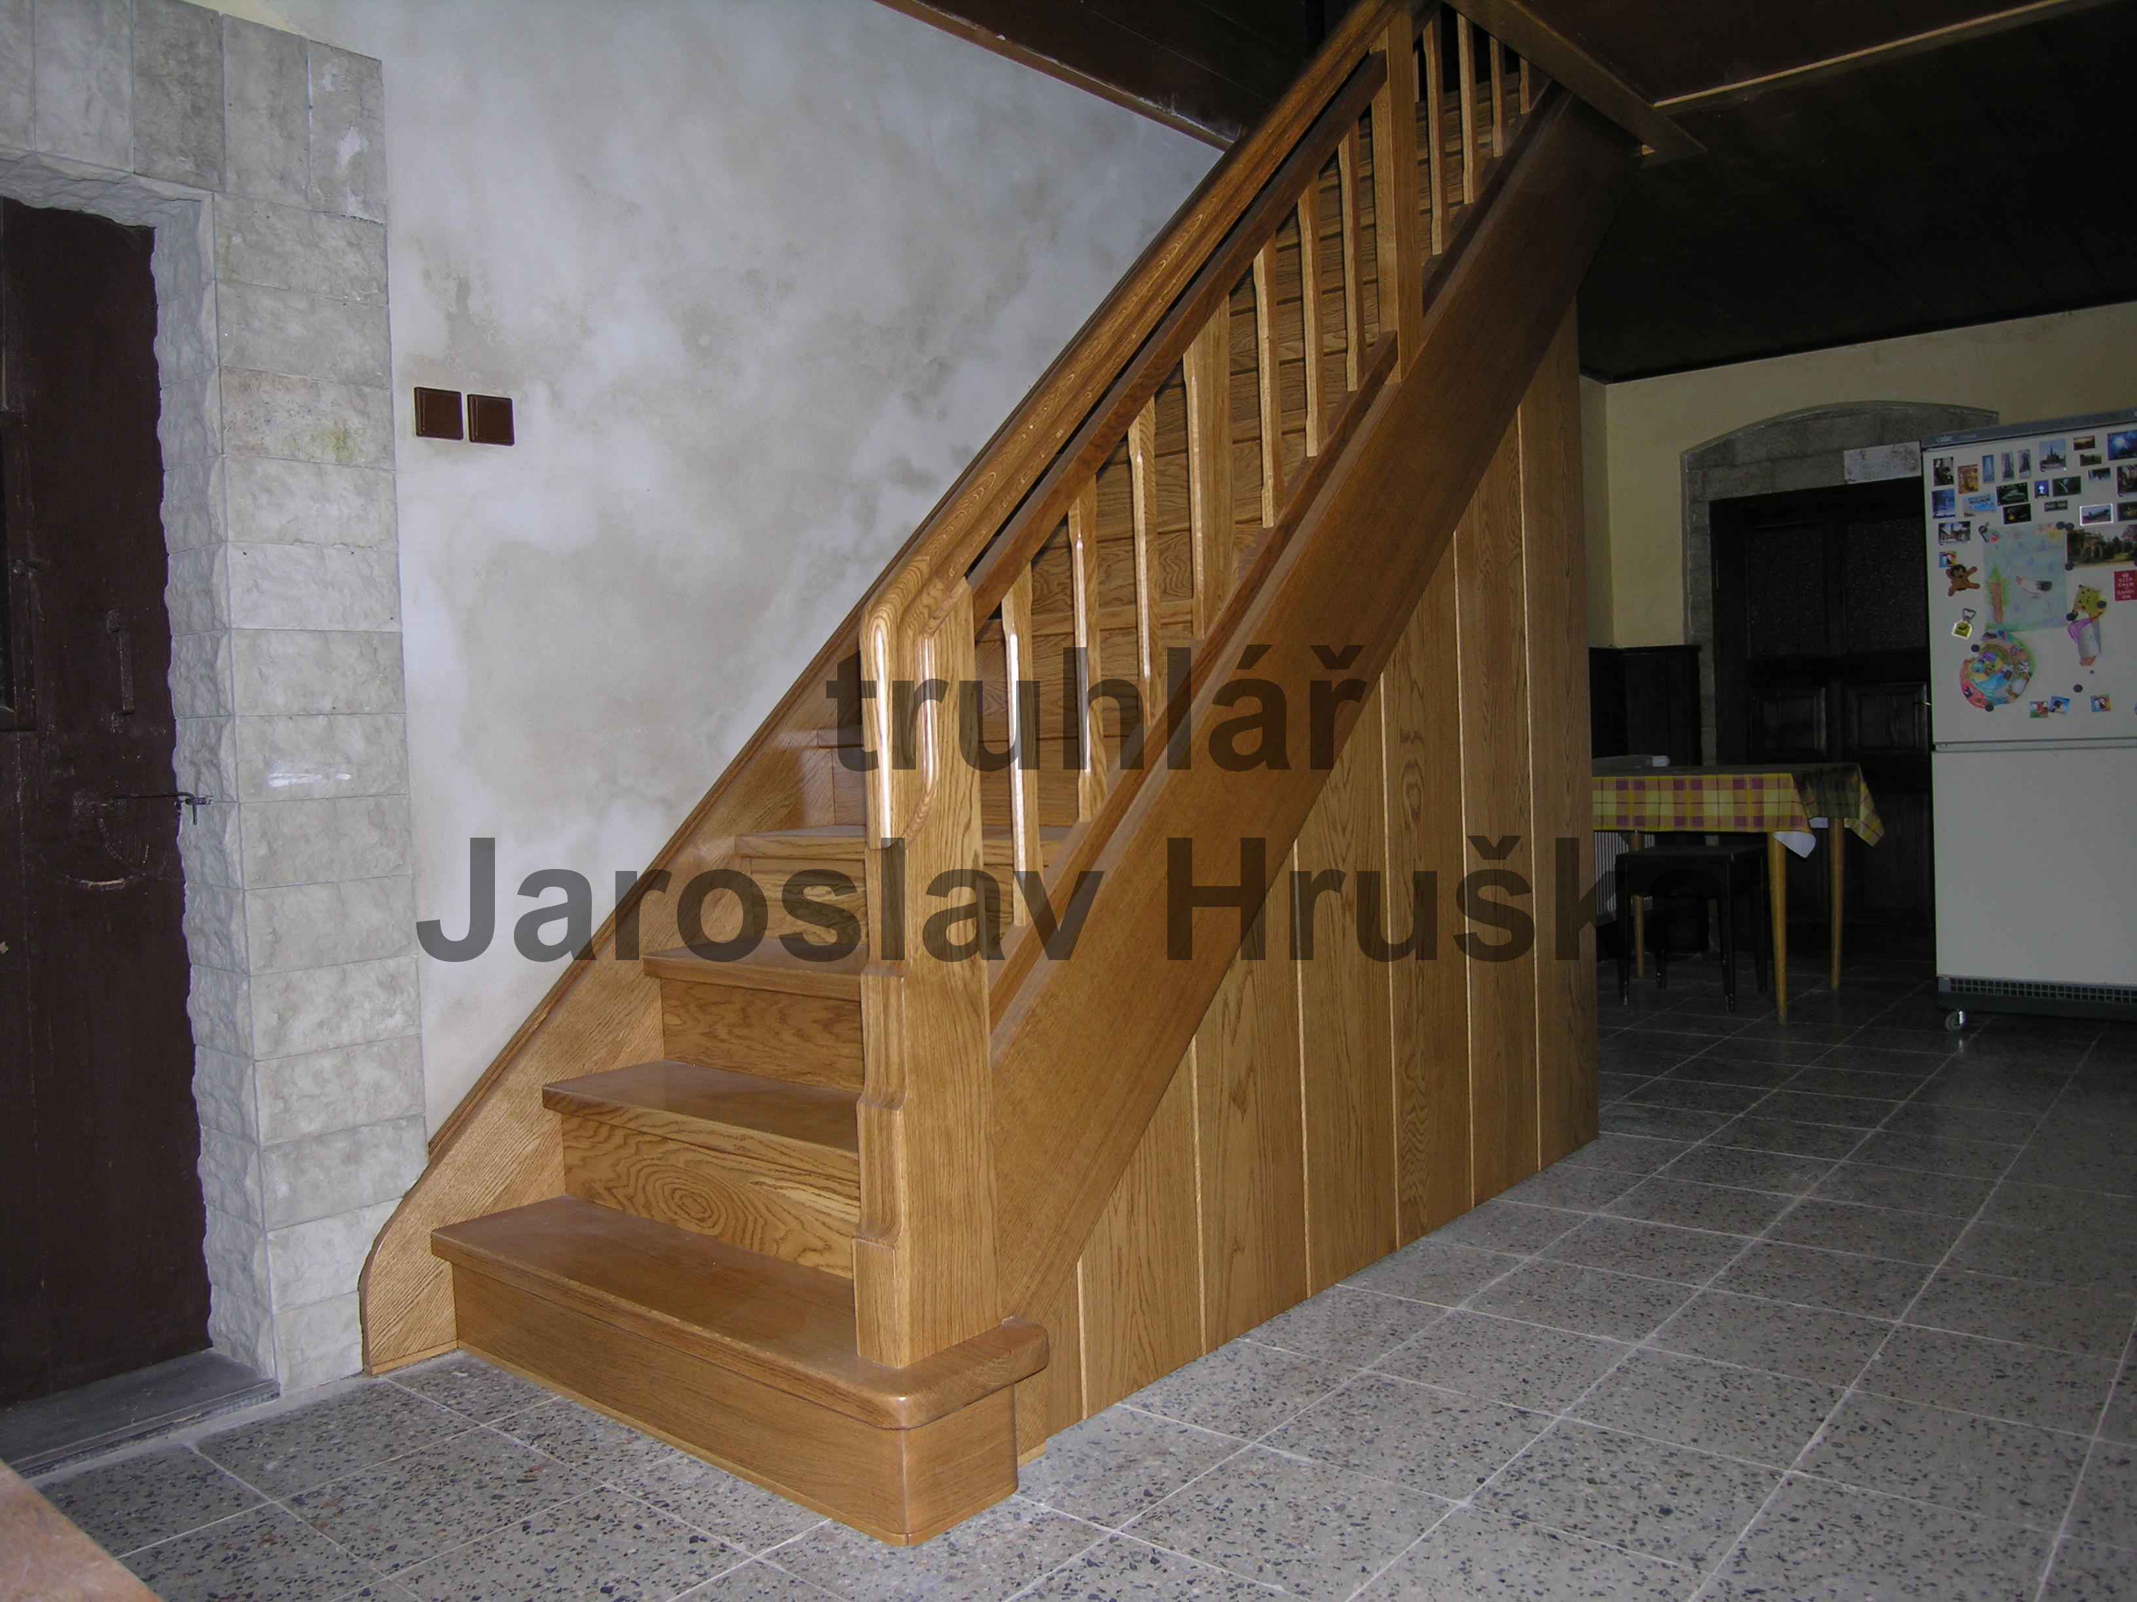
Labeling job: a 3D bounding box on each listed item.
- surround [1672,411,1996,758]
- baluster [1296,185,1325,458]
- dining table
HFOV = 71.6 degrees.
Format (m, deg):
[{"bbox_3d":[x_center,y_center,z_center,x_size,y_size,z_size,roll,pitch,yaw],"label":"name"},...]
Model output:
[{"bbox_3d":[3.137,-0.470,5.973,1.190,2.240,0.170,-1,2,41],"label":"surround"},{"bbox_3d":[0.425,-0.840,2.555,0.020,0.480,0.034,-1,2,41],"label":"baluster"},{"bbox_3d":[2.250,0.299,5.237,0.842,0.785,0.920,-1,2,41],"label":"dining table"}]

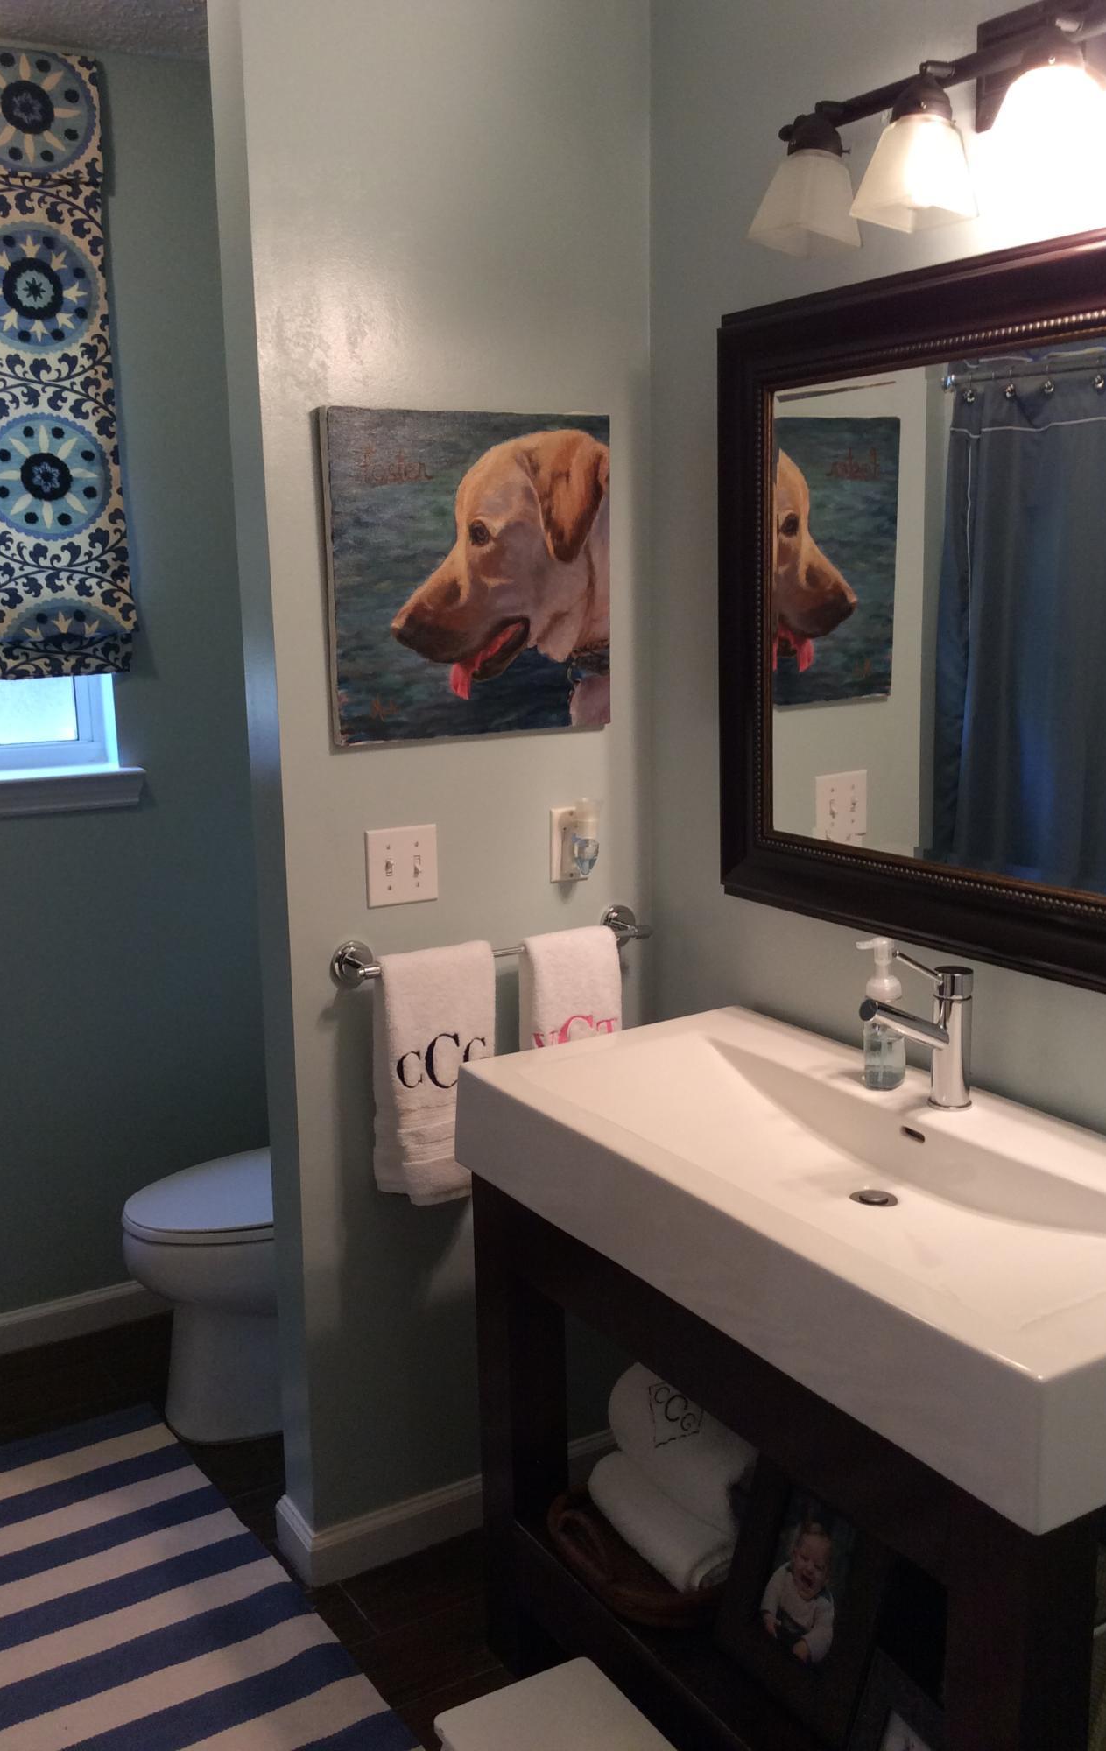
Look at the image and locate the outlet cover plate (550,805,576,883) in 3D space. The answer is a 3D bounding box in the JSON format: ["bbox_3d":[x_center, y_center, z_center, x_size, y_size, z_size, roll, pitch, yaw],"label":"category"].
[{"bbox_3d":[0.029,-0.047,2.539,0.070,0.114,0.010,-7,13,-30],"label":"outlet cover plate"}]

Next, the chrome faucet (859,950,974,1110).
[{"bbox_3d":[0.440,0.187,1.945,0.179,0.205,0.056,-7,13,-30],"label":"chrome faucet"}]

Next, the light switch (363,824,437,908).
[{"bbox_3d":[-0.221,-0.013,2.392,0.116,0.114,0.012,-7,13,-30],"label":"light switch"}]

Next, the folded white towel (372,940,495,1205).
[{"bbox_3d":[-0.167,0.286,2.388,0.177,0.372,0.095,-7,13,-30],"label":"folded white towel"}]

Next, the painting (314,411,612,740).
[{"bbox_3d":[-0.115,-0.441,2.370,0.458,0.458,0.029,-7,13,-30],"label":"painting"}]

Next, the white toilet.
[{"bbox_3d":[-0.448,0.607,3.060,0.735,0.755,0.430,-7,13,-30],"label":"white toilet"}]

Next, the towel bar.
[{"bbox_3d":[-0.075,0.111,2.466,0.533,0.068,0.076,-7,13,-30],"label":"towel bar"}]

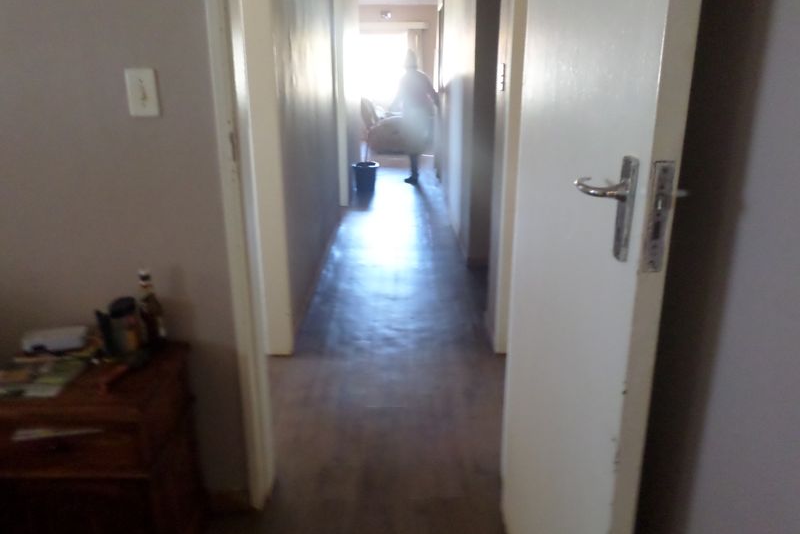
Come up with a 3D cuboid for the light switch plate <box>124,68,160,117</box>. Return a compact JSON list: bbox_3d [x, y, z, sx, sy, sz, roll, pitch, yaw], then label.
[{"bbox_3d":[-0.614,-0.415,1.375,0.068,0.108,0.012,-1,17,-1],"label":"light switch plate"}]

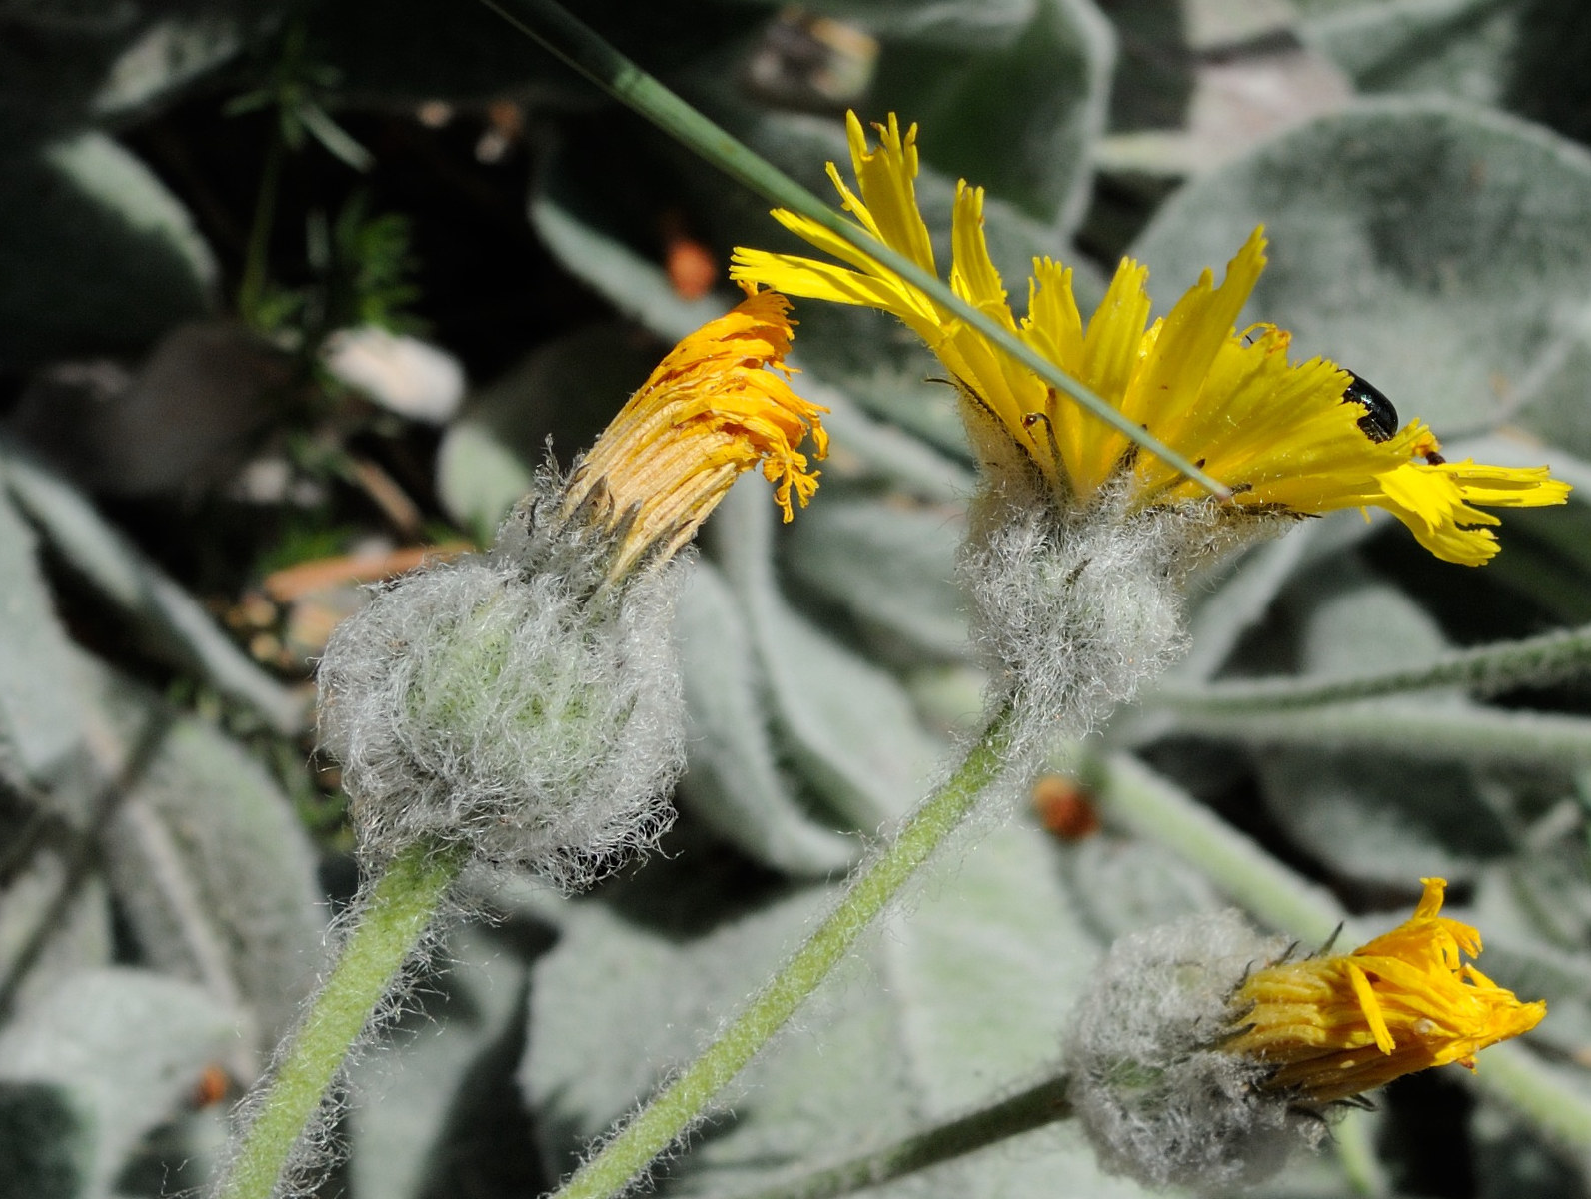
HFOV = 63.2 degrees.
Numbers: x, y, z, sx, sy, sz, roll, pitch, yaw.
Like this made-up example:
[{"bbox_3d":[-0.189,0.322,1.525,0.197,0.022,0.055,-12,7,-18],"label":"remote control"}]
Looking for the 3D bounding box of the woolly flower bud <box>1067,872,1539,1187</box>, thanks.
[{"bbox_3d":[0.032,0.027,0.080,0.030,0.019,0.019,-12,0,0],"label":"woolly flower bud"}]

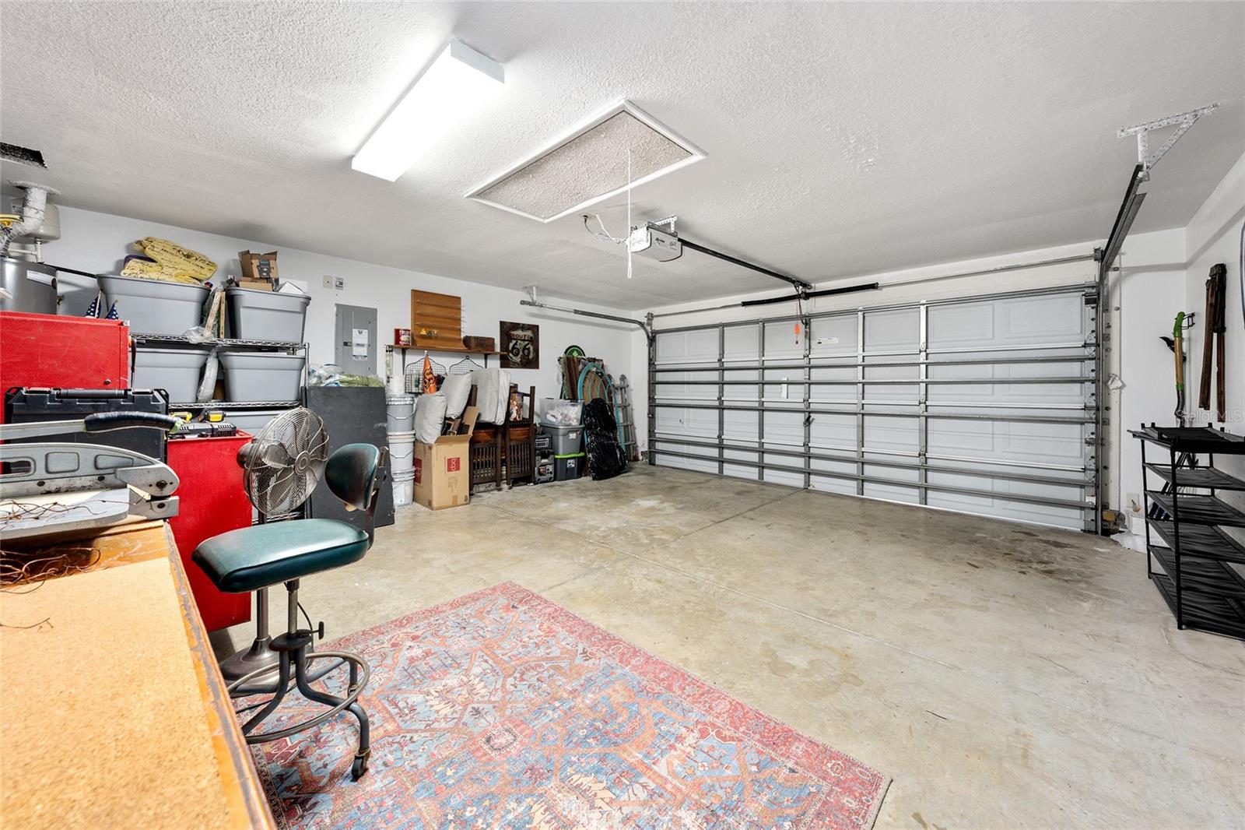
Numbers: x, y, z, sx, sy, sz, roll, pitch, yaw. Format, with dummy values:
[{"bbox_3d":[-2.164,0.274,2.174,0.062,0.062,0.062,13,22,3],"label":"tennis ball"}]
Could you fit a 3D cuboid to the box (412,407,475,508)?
[{"bbox_3d":[-1.896,0.423,4.715,0.560,0.960,0.430,3,4,44],"label":"box"}]

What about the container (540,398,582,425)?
[{"bbox_3d":[-0.826,-0.017,6.058,0.460,0.335,0.410,3,4,44],"label":"container"}]

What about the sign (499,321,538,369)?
[{"bbox_3d":[-1.336,-0.900,5.893,0.020,0.575,0.585,3,3,44],"label":"sign"}]

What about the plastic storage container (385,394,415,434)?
[{"bbox_3d":[-2.277,-0.016,4.595,0.285,0.380,0.285,3,3,44],"label":"plastic storage container"}]

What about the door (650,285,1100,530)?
[{"bbox_3d":[2.213,-0.163,5.453,4.900,2.090,0.110,3,3,44],"label":"door"}]

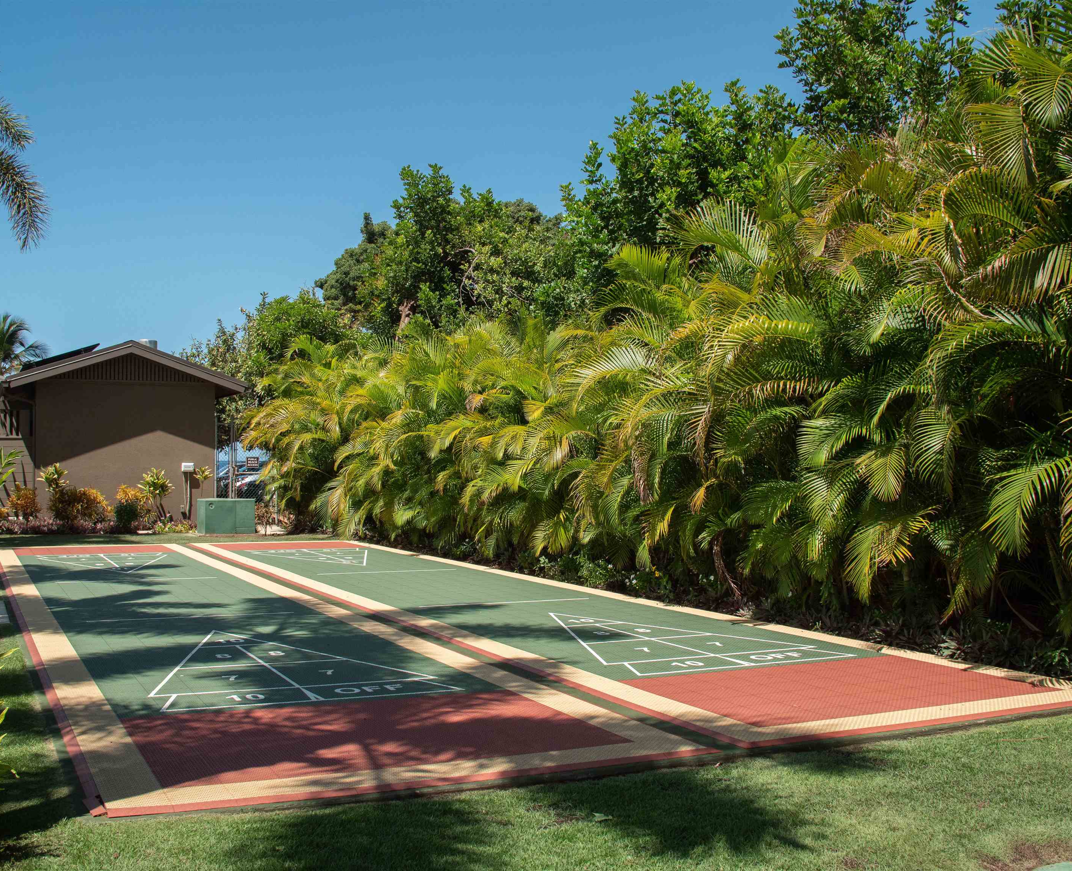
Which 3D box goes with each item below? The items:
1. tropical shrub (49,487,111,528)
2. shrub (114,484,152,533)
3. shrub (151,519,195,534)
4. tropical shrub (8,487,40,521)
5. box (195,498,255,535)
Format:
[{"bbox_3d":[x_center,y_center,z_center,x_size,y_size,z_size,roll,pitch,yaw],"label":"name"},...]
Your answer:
[{"bbox_3d":[-9.484,1.500,25.042,1.166,0.817,0.950,1,-1,-26],"label":"tropical shrub"},{"bbox_3d":[-8.056,1.443,24.120,0.706,0.910,0.720,1,-1,-26],"label":"shrub"},{"bbox_3d":[-7.126,1.760,23.693,0.801,0.270,0.600,1,-1,-26],"label":"shrub"},{"bbox_3d":[-10.559,1.487,24.895,0.598,0.822,0.620,1,-1,-26],"label":"tropical shrub"},{"bbox_3d":[-6.082,1.581,23.714,0.965,0.645,0.830,1,-1,-26],"label":"box"}]

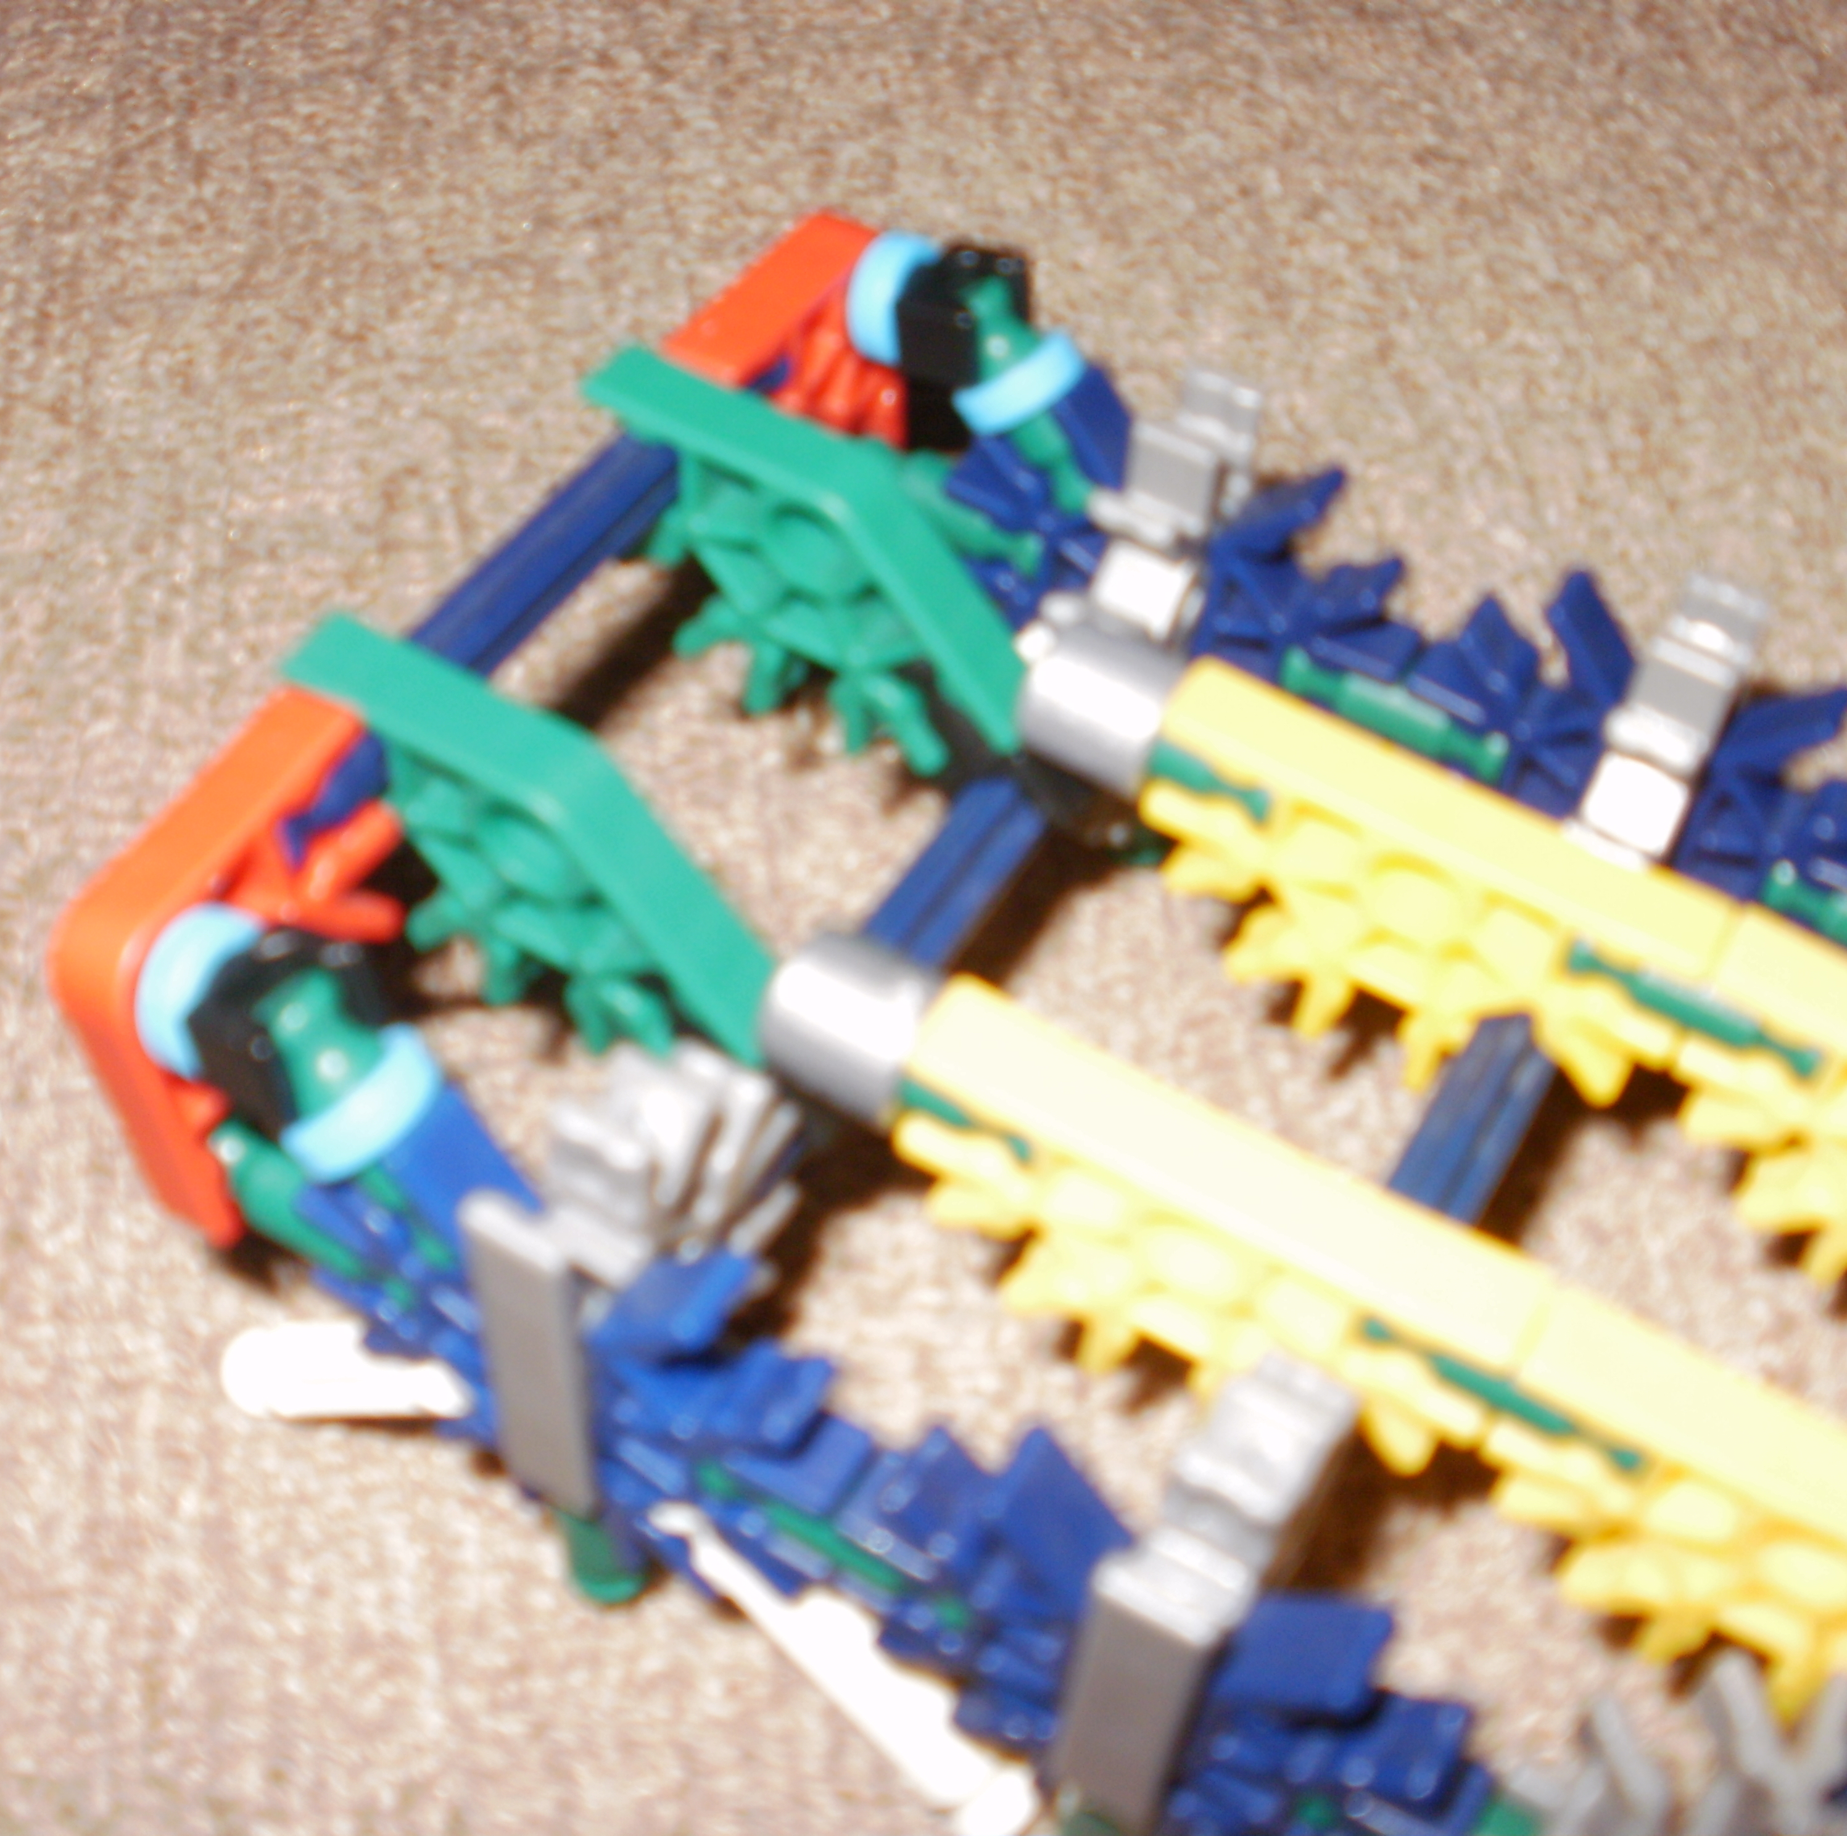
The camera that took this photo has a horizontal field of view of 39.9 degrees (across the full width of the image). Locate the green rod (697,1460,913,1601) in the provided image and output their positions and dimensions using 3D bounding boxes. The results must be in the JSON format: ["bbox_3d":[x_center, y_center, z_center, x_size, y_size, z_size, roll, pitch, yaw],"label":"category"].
[{"bbox_3d":[-0.005,0.035,0.145,0.017,0.006,0.006,27,55,16],"label":"green rod"}]

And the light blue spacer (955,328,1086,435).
[{"bbox_3d":[0.007,-0.039,0.185,0.004,0.010,0.010,52,54,-21],"label":"light blue spacer"}]

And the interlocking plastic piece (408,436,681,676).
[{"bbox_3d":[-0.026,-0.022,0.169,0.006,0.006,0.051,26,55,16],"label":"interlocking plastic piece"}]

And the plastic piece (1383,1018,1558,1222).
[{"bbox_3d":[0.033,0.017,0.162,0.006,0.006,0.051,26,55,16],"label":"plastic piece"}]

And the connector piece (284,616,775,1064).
[{"bbox_3d":[-0.024,-0.003,0.166,0.035,0.023,0.006,27,55,16],"label":"connector piece"}]

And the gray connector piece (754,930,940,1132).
[{"bbox_3d":[-0.004,0.007,0.155,0.008,0.010,0.010,26,55,16],"label":"gray connector piece"}]

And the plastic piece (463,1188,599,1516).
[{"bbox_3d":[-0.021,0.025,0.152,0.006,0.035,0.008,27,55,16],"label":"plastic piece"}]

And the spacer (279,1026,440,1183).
[{"bbox_3d":[-0.032,0.010,0.143,0.004,0.010,0.010,52,54,-21],"label":"spacer"}]

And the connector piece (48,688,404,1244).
[{"bbox_3d":[-0.041,0.002,0.156,0.006,0.024,0.023,21,53,23],"label":"connector piece"}]

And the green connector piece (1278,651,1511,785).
[{"bbox_3d":[0.036,-0.015,0.191,0.017,0.006,0.006,27,55,16],"label":"green connector piece"}]

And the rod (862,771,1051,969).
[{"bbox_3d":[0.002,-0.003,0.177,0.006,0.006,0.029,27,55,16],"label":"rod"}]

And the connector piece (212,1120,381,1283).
[{"bbox_3d":[-0.037,0.017,0.161,0.017,0.006,0.006,27,55,16],"label":"connector piece"}]

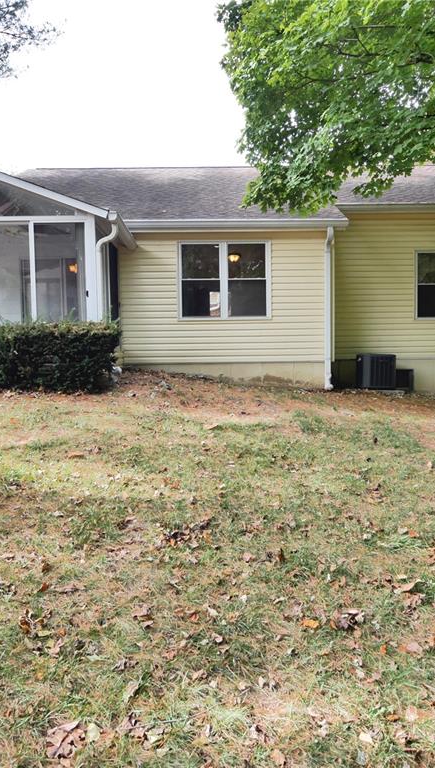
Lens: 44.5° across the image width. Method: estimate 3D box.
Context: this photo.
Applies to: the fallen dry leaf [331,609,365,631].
[{"bbox_3d":[0.606,1.098,2.480,0.130,0.045,0.097,2,10,-2],"label":"fallen dry leaf"}]

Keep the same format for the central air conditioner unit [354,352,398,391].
[{"bbox_3d":[3.300,-0.276,11.225,0.711,0.720,0.683,-1,3,-1],"label":"central air conditioner unit"}]

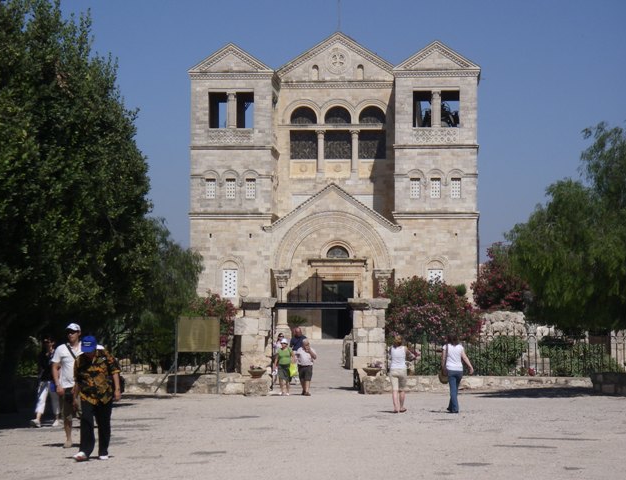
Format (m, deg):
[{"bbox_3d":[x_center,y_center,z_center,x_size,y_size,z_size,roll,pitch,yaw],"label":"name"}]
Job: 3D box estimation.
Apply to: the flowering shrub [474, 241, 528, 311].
[{"bbox_3d":[8.586,1.845,96.000,2.800,3.400,2.500,0,-3,0],"label":"flowering shrub"}]

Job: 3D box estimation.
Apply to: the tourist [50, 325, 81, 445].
[{"bbox_3d":[-3.552,2.140,31.000,0.620,1.810,0.450,0,-3,-3],"label":"tourist"}]

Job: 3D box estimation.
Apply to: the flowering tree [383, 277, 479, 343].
[{"bbox_3d":[4.288,2.687,75.000,3.400,2.750,2.800,0,-3,0],"label":"flowering tree"}]

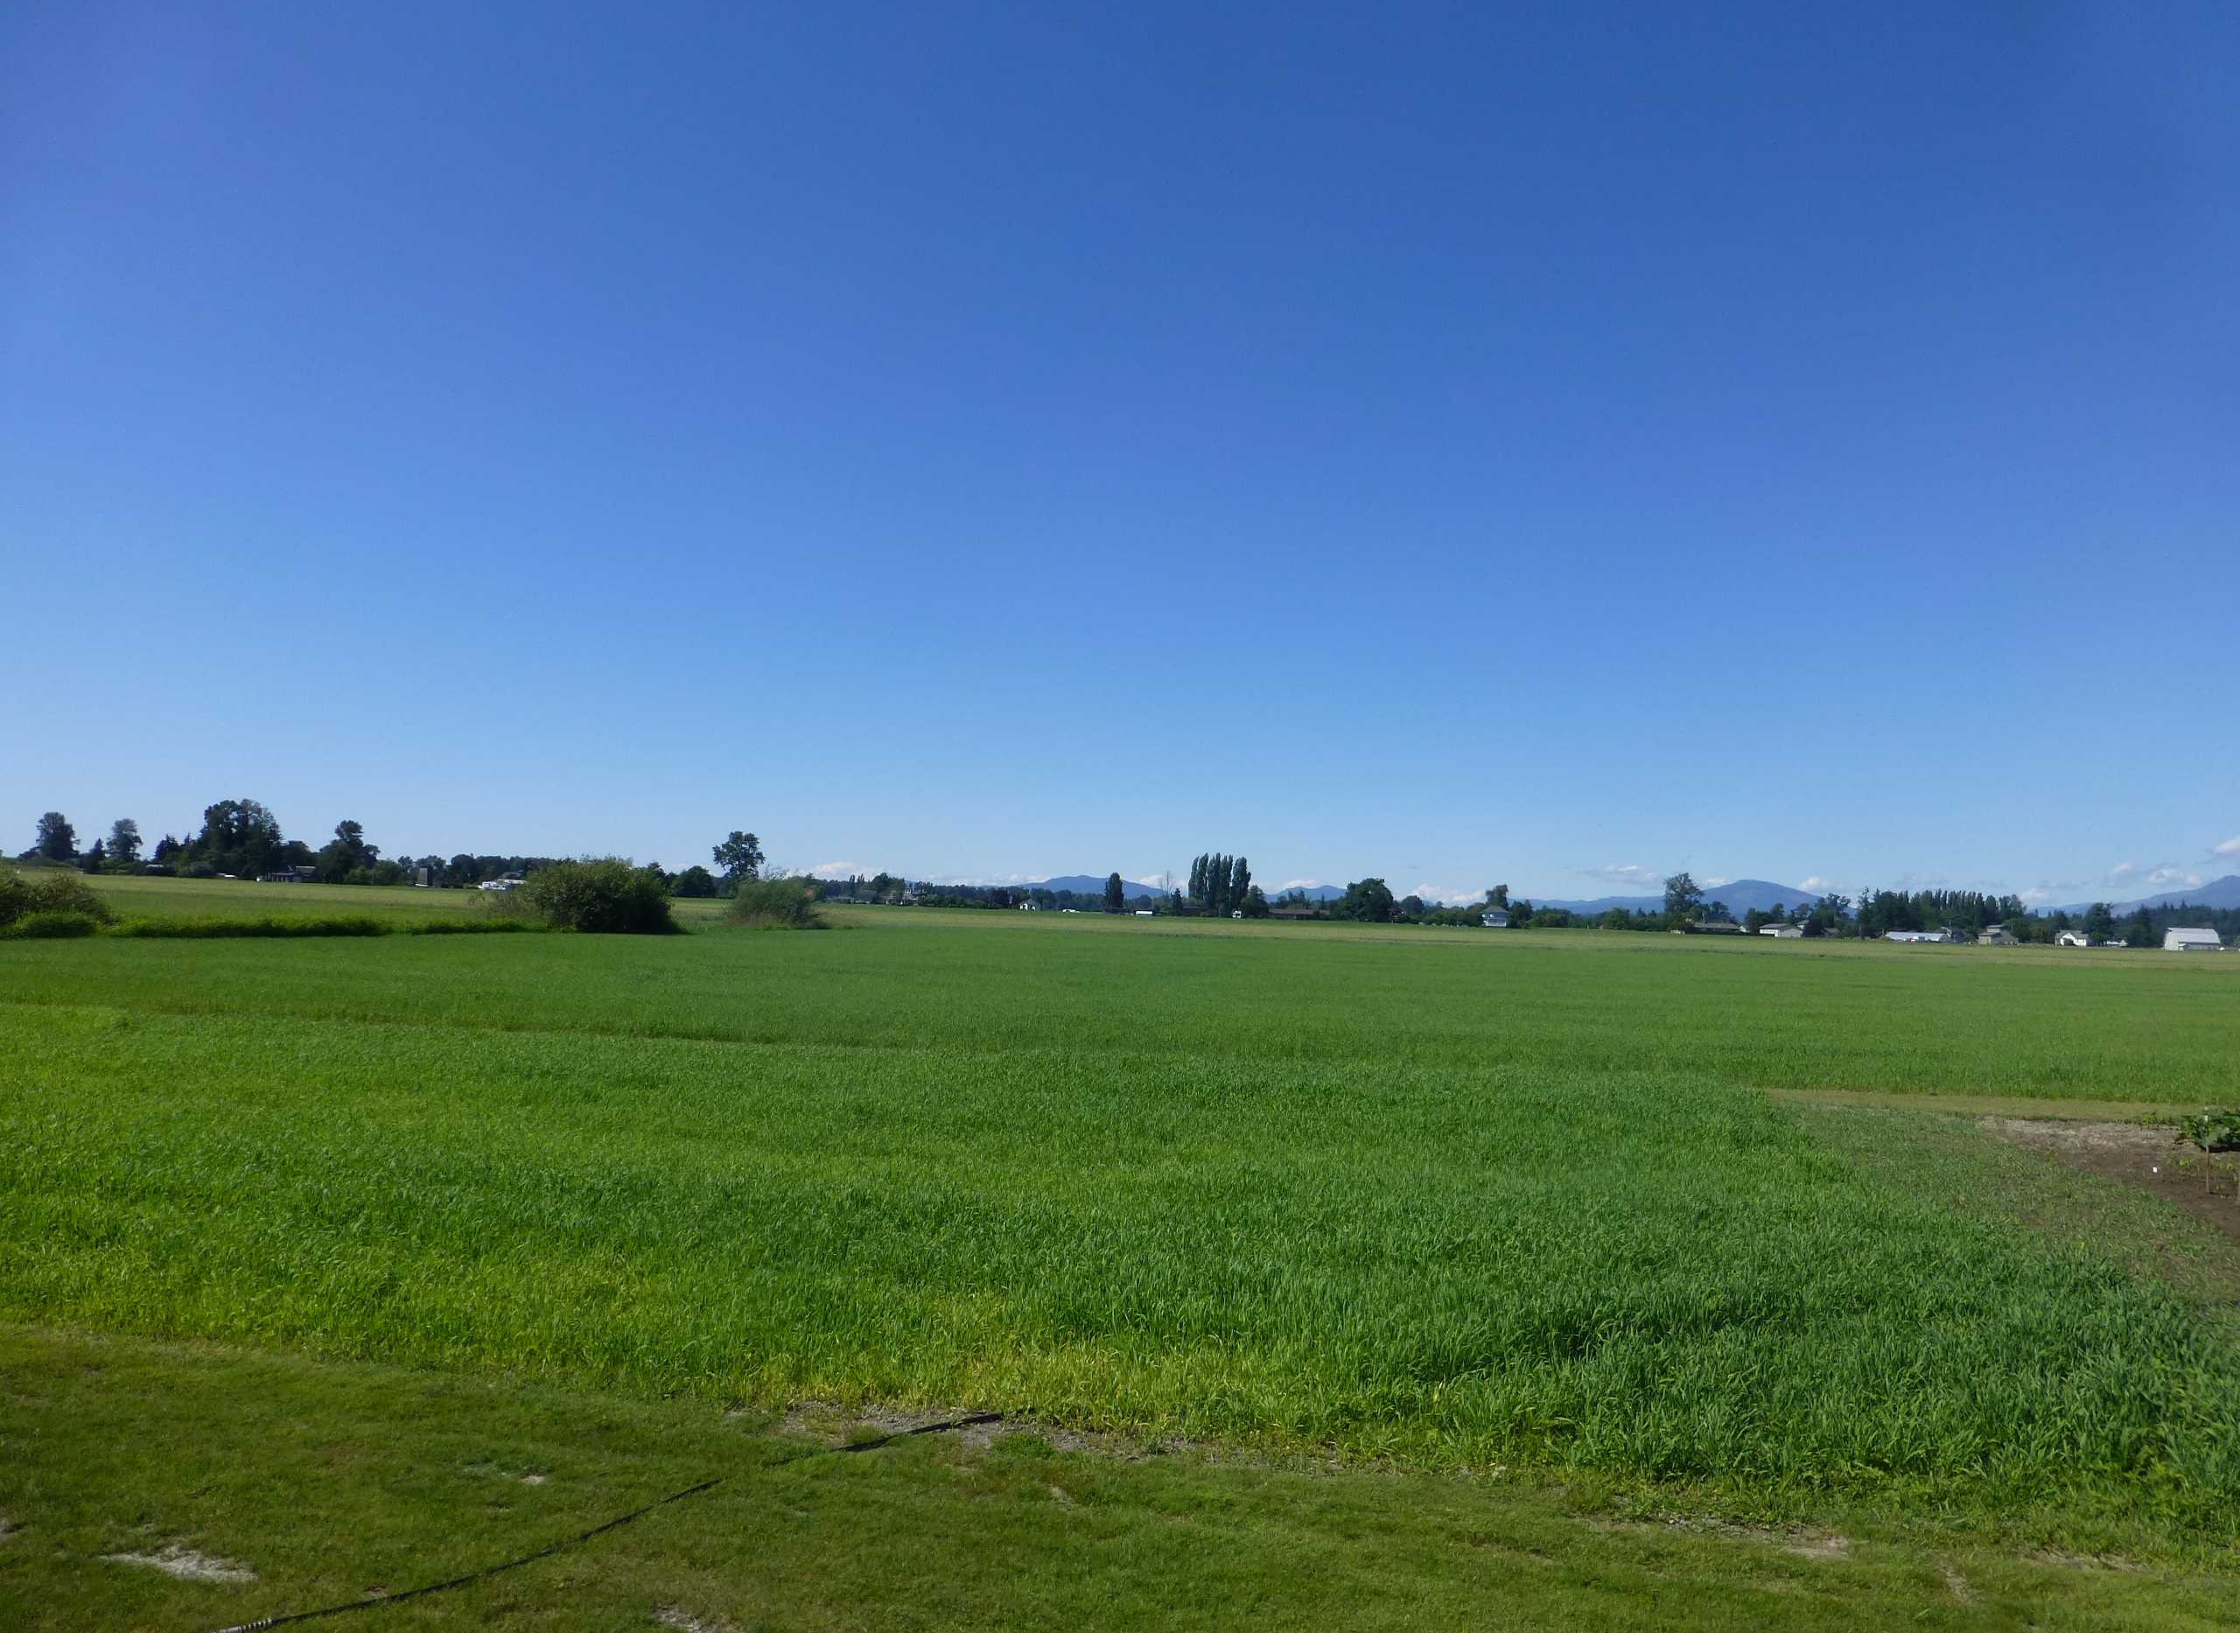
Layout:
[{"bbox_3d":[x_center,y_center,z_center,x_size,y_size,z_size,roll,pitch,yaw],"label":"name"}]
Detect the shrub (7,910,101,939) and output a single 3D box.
[{"bbox_3d":[-24.723,2.515,36.000,1.870,0.770,1.800,4,-4,-34],"label":"shrub"}]

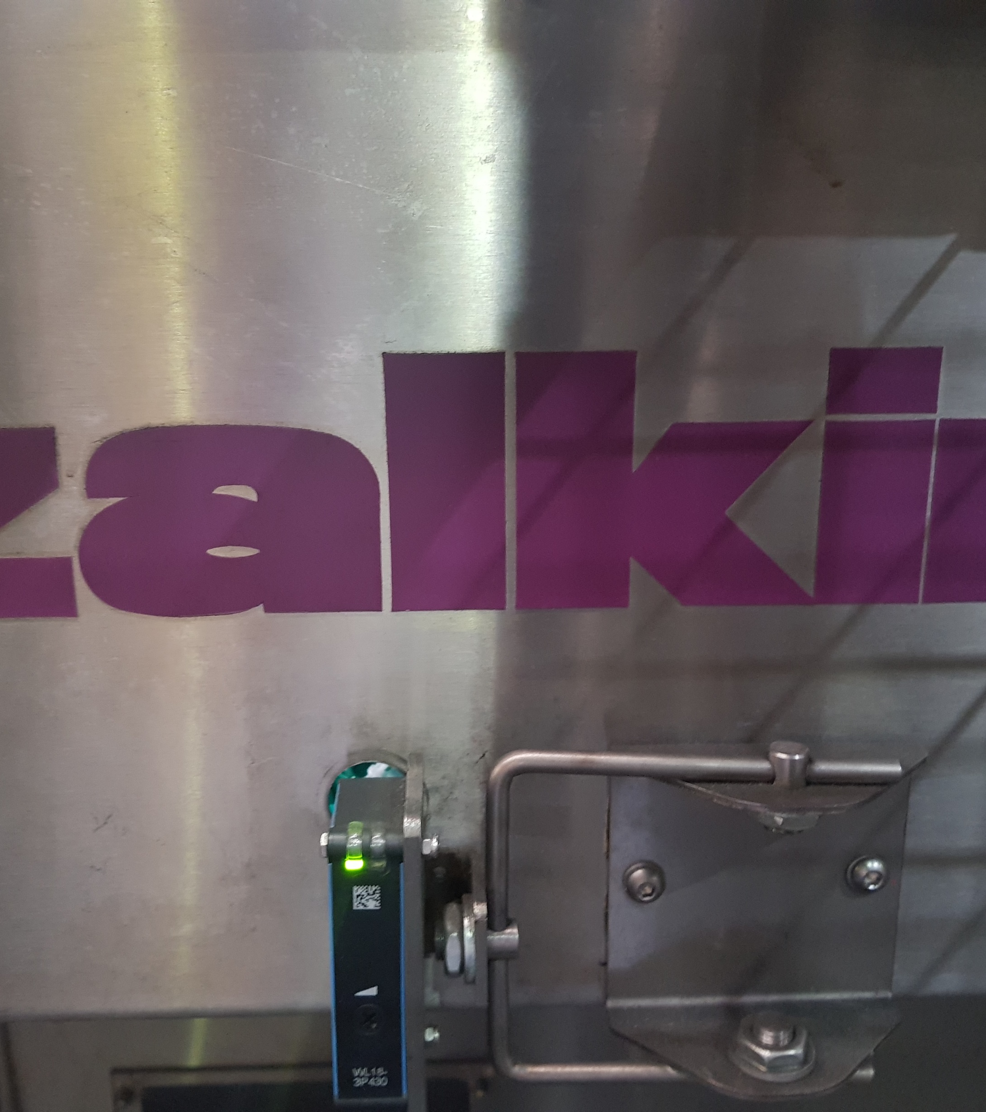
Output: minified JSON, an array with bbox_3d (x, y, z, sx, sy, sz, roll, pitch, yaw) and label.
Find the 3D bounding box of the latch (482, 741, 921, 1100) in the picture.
[{"bbox_3d":[0.052,0.085,0.266,0.107,0.090,0.037,-1,13,-1],"label":"latch"}]

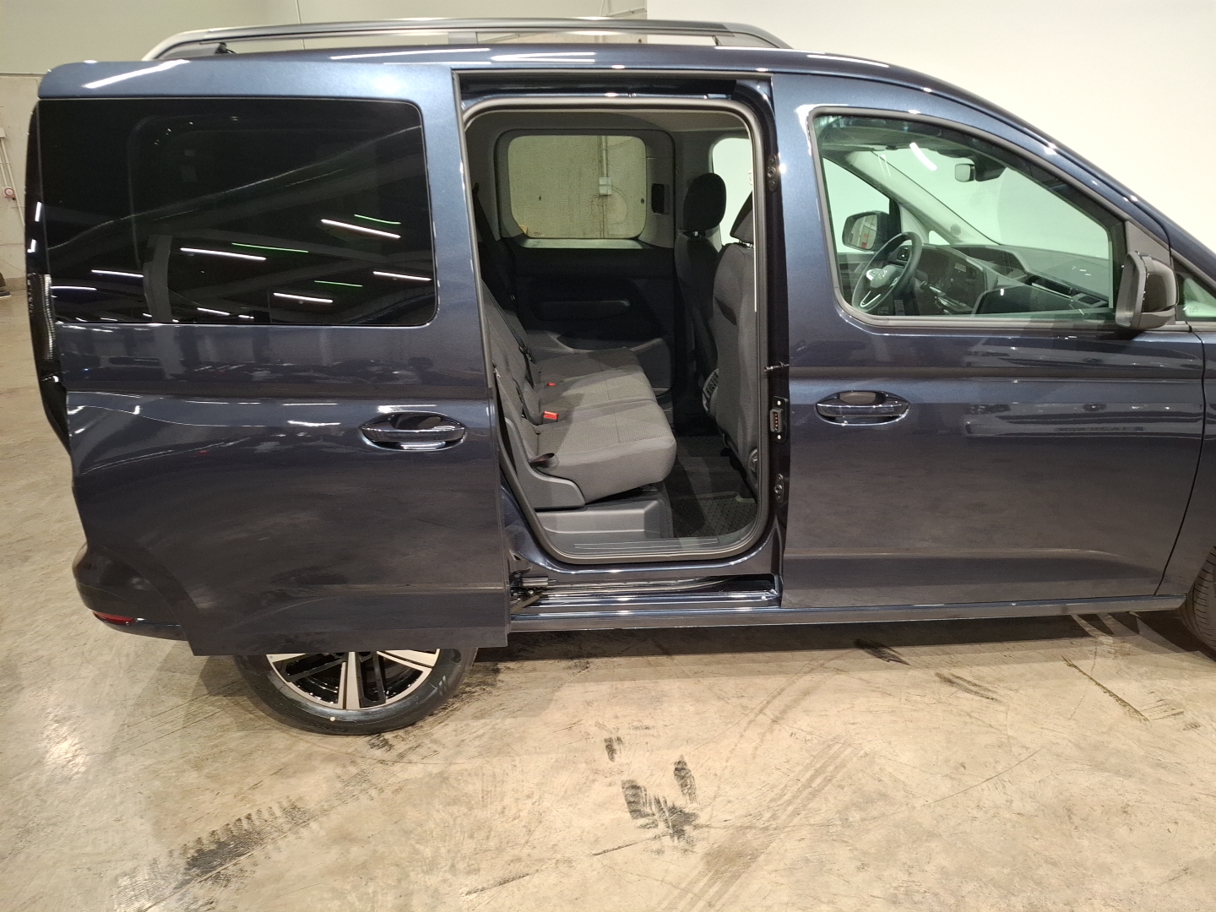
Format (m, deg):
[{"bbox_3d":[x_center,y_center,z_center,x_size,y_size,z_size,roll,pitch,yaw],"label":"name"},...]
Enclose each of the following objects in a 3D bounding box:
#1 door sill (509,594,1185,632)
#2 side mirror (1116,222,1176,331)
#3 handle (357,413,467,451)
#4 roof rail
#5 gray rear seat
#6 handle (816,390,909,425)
[{"bbox_3d":[0.671,0.435,2.302,1.975,0.081,0.090,-2,19,-2],"label":"door sill"},{"bbox_3d":[1.288,-0.438,1.959,0.225,0.255,0.230,-2,19,-2],"label":"side mirror"},{"bbox_3d":[-0.457,-0.058,1.901,0.241,0.085,0.060,-2,19,-2],"label":"handle"},{"bbox_3d":[-0.342,-1.009,1.960,1.580,0.088,0.060,-2,19,-2],"label":"roof rail"},{"bbox_3d":[-0.193,-0.446,2.871,0.725,0.830,1.270,-2,19,-2],"label":"gray rear seat"},{"bbox_3d":[0.644,-0.121,2.047,0.236,0.084,0.060,-2,19,-2],"label":"handle"}]

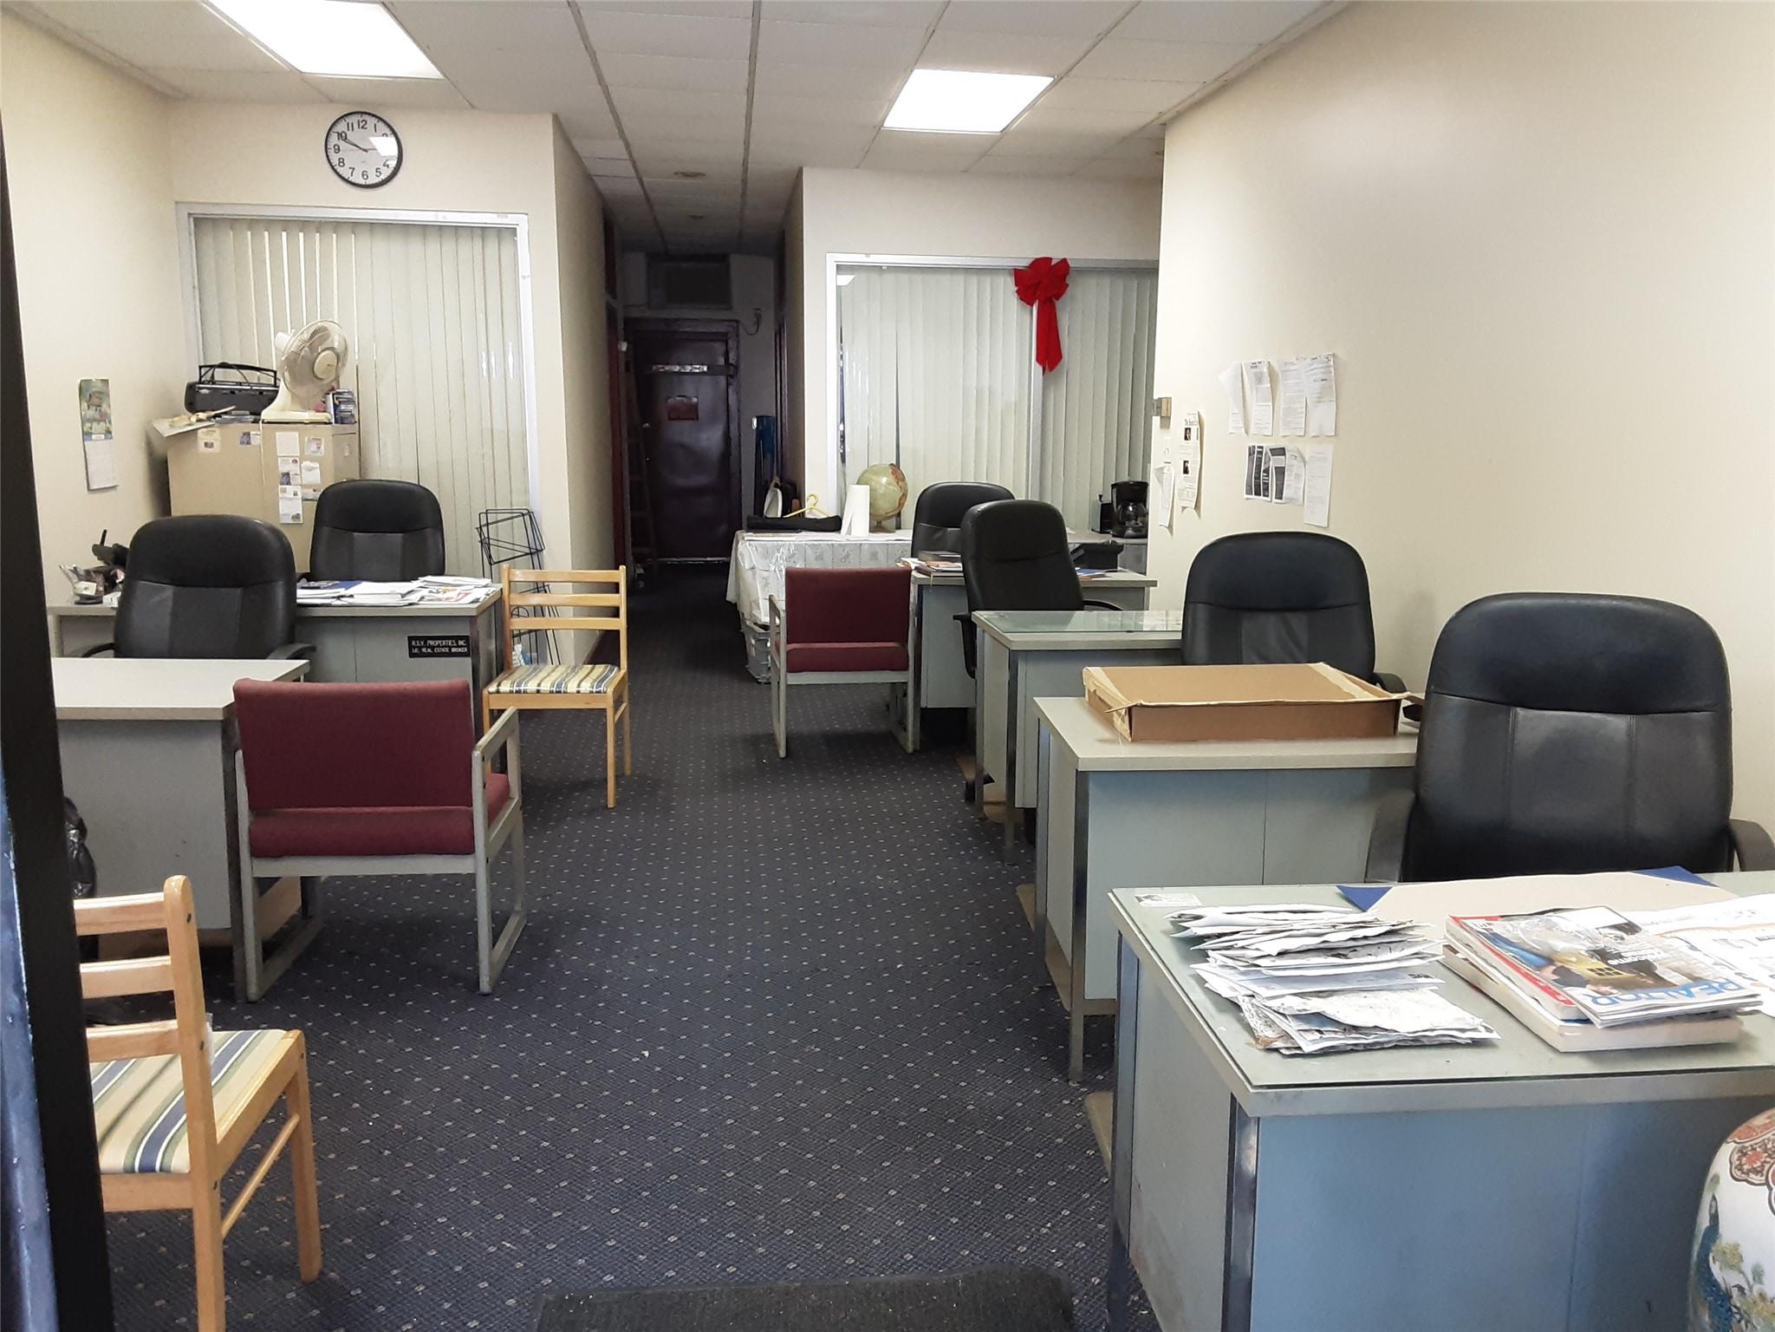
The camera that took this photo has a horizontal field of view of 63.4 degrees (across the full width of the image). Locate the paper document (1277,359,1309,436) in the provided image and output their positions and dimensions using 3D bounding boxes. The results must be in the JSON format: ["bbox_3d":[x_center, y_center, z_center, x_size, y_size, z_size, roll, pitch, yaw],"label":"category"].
[{"bbox_3d":[1.493,-0.986,5.285,0.012,0.278,0.215,-1,10,-6],"label":"paper document"}]

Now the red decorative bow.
[{"bbox_3d":[0.888,-2.016,8.251,0.315,0.655,0.120,0,10,-6],"label":"red decorative bow"}]

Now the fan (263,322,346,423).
[{"bbox_3d":[-2.573,-1.306,6.365,0.290,0.450,0.340,6,12,28],"label":"fan"}]

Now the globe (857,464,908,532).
[{"bbox_3d":[-0.031,-0.941,8.054,0.305,0.390,0.305,0,10,-6],"label":"globe"}]

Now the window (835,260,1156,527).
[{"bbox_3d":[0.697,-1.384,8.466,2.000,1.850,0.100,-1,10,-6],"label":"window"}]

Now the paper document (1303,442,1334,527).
[{"bbox_3d":[1.472,-0.616,4.918,0.015,0.280,0.219,0,10,-6],"label":"paper document"}]

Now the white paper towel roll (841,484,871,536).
[{"bbox_3d":[-0.172,-0.848,7.906,0.150,0.270,0.120,-6,12,-30],"label":"white paper towel roll"}]

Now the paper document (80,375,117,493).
[{"bbox_3d":[-3.072,-0.901,5.596,0.020,0.421,0.266,0,10,-6],"label":"paper document"}]

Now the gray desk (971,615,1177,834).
[{"bbox_3d":[0.882,0.218,5.008,1.080,0.740,0.650,-1,10,-6],"label":"gray desk"}]

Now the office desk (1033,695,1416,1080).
[{"bbox_3d":[0.978,0.491,3.452,1.218,0.731,0.660,0,10,-4],"label":"office desk"}]

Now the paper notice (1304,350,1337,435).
[{"bbox_3d":[1.471,-0.916,4.885,0.020,0.280,0.219,0,10,-6],"label":"paper notice"}]

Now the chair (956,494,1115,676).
[{"bbox_3d":[0.626,-0.055,5.472,0.650,1.075,0.680,-6,12,-33],"label":"chair"}]

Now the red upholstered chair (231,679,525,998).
[{"bbox_3d":[-1.288,0.383,3.715,0.594,0.802,0.629,0,10,-5],"label":"red upholstered chair"}]

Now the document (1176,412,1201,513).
[{"bbox_3d":[1.317,-0.887,6.263,0.025,0.406,0.233,0,10,-6],"label":"document"}]

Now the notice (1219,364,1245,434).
[{"bbox_3d":[1.391,-1.067,5.759,0.050,0.270,0.200,0,10,-6],"label":"notice"}]

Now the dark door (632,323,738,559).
[{"bbox_3d":[-1.847,-2.014,13.060,0.970,2.150,0.090,0,10,-6],"label":"dark door"}]

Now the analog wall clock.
[{"bbox_3d":[-2.351,-2.317,6.449,0.325,0.325,0.045,0,10,-6],"label":"analog wall clock"}]

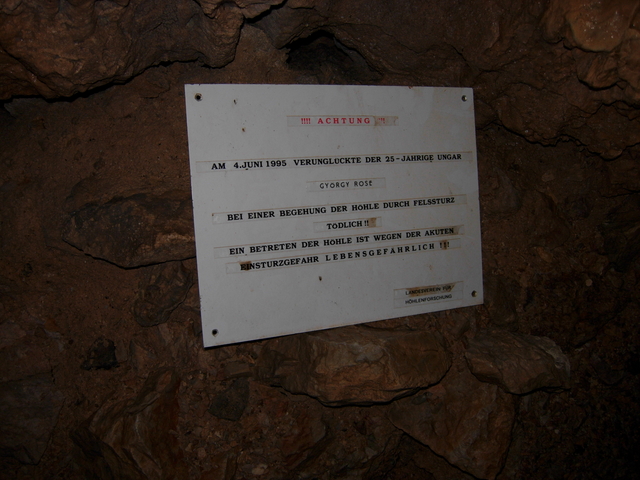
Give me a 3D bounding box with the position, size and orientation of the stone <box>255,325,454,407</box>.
[{"bbox_3d":[0.043,0.162,0.876,0.245,0.095,0.105,-5,4,-24],"label":"stone"}]

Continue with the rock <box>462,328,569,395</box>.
[{"bbox_3d":[0.288,0.177,0.986,0.155,0.087,0.100,-5,4,-25],"label":"rock"}]

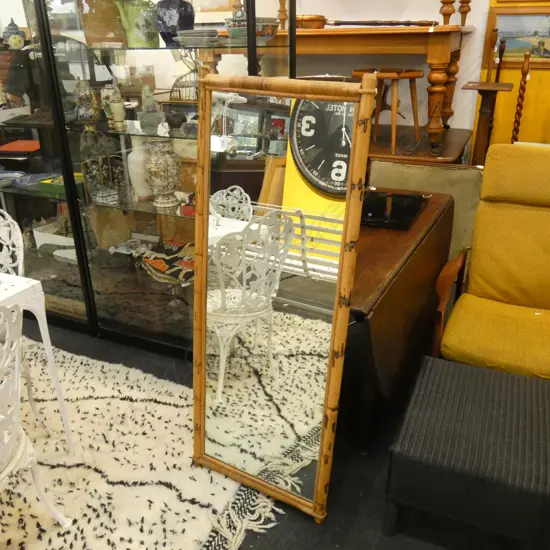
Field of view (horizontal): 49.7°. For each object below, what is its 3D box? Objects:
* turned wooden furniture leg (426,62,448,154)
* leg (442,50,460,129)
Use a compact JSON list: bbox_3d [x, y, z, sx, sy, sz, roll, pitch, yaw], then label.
[{"bbox_3d":[1.067,-1.116,3.937,0.132,0.575,0.132,7,24,19],"label":"turned wooden furniture leg"},{"bbox_3d":[1.380,-1.472,4.717,0.132,0.615,0.132,7,24,19],"label":"leg"}]

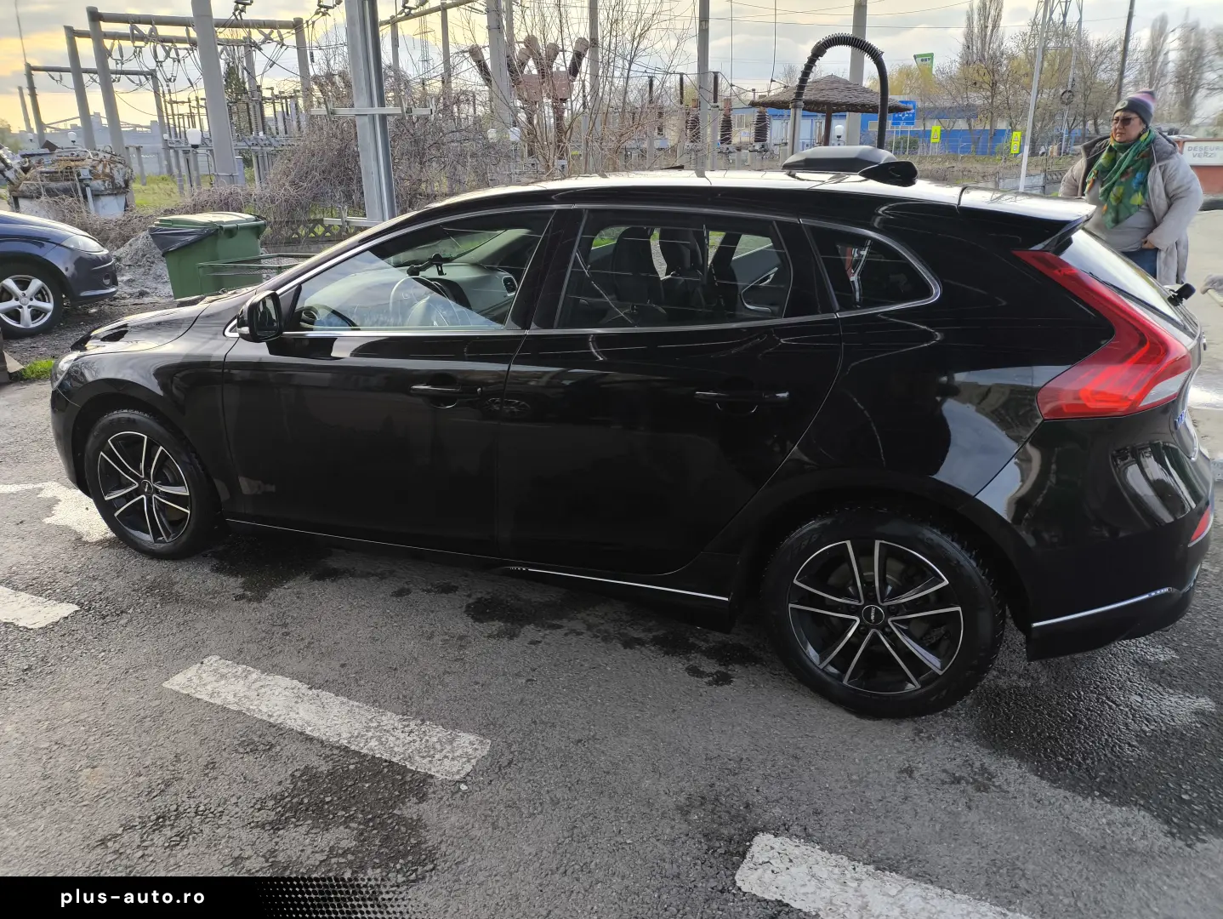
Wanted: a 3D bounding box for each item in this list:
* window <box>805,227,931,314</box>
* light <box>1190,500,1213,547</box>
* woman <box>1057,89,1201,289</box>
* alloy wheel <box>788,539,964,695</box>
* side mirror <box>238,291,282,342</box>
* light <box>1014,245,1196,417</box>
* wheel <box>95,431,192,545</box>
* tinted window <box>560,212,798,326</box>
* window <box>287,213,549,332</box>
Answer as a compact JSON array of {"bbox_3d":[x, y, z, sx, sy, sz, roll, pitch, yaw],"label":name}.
[{"bbox_3d":[0.646,-0.474,2.235,0.331,0.221,0.060,7,-2,23],"label":"window"},{"bbox_3d":[1.361,0.148,2.039,0.050,0.110,0.075,16,24,41],"label":"light"},{"bbox_3d":[2.538,-0.920,4.463,0.400,1.750,0.610,-13,22,-32],"label":"woman"},{"bbox_3d":[0.700,0.394,2.334,0.445,0.445,0.180,7,20,23],"label":"alloy wheel"},{"bbox_3d":[-1.097,-0.444,2.755,0.100,0.155,0.185,7,20,23],"label":"side mirror"},{"bbox_3d":[1.103,-0.283,2.015,0.390,0.370,0.230,7,20,23],"label":"light"},{"bbox_3d":[-1.727,0.091,3.356,0.445,0.445,0.180,6,19,19],"label":"wheel"},{"bbox_3d":[0.170,-0.508,2.423,0.655,0.346,0.060,7,-2,23],"label":"tinted window"},{"bbox_3d":[-0.614,-0.571,2.752,0.898,0.397,0.070,7,-2,23],"label":"window"}]

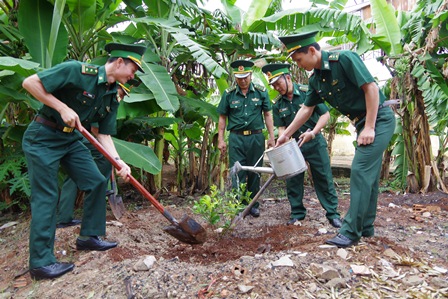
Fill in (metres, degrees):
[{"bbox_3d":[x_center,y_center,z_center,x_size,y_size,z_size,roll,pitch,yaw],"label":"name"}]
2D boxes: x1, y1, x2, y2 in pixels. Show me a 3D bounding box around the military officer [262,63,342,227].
[{"bbox_3d":[0.806,-0.062,3.450,0.700,1.660,0.580,1,2,34],"label":"military officer"}]

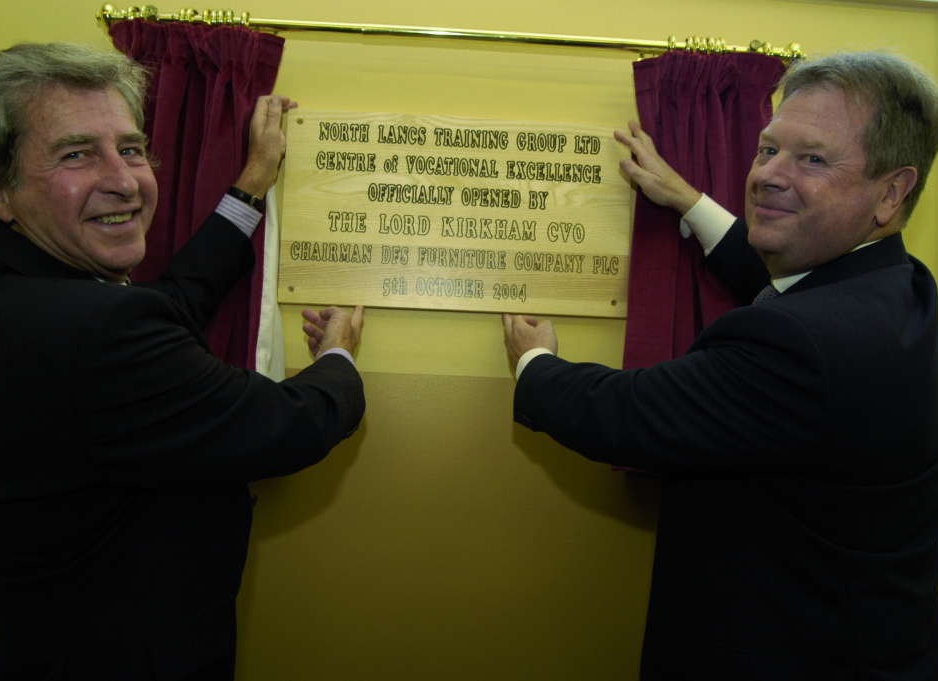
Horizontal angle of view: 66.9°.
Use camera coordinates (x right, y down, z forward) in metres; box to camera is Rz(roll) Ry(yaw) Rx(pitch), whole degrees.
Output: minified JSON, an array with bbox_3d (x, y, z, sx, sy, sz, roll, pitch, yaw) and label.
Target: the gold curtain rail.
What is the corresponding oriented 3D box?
[{"bbox_3d":[-0.022,-0.549,1.285,1.270,0.048,0.070,2,-3,-2],"label":"gold curtain rail"}]

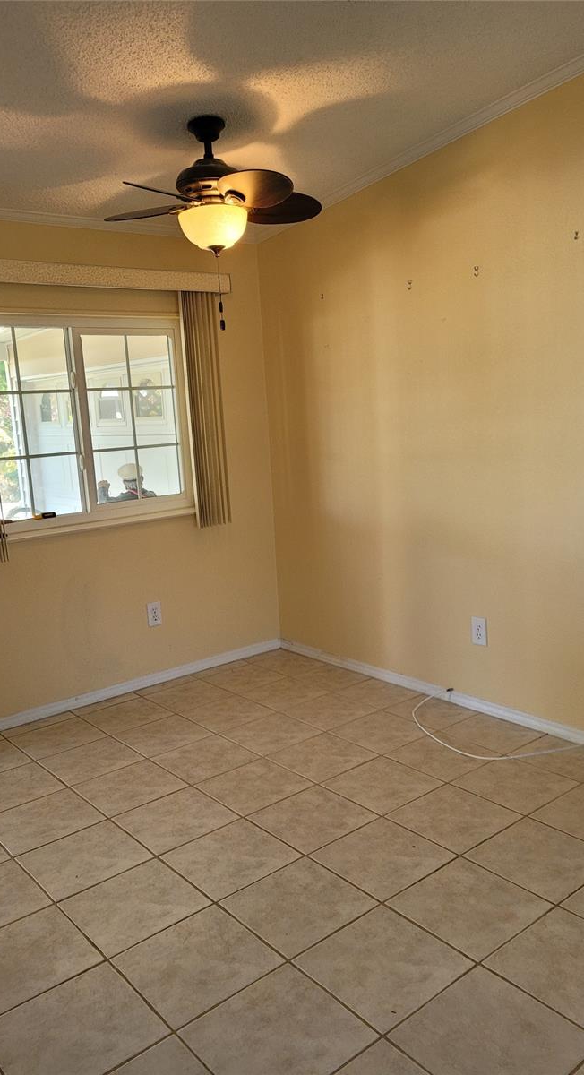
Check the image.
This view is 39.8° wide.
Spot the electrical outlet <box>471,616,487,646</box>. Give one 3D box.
[{"bbox_3d":[0.799,0.399,3.440,0.008,0.116,0.071,-11,12,-38],"label":"electrical outlet"}]

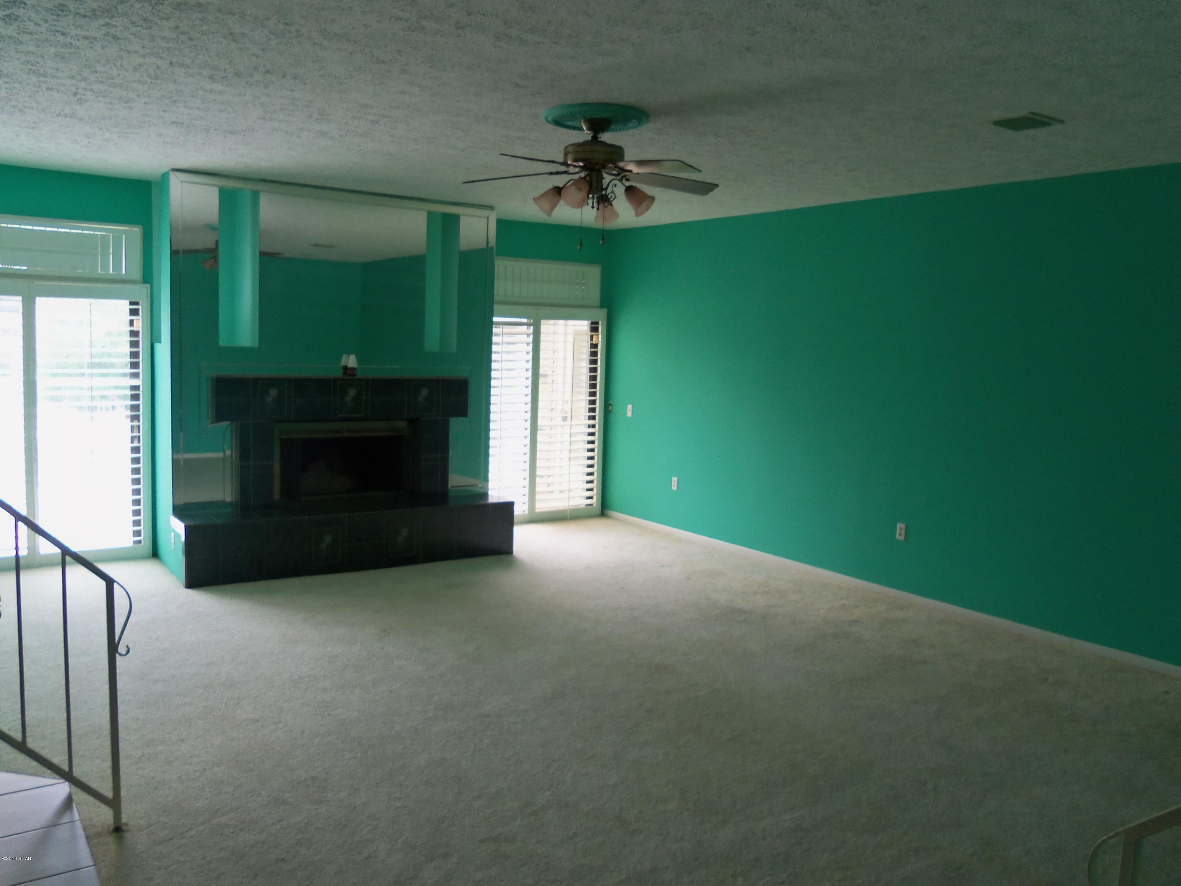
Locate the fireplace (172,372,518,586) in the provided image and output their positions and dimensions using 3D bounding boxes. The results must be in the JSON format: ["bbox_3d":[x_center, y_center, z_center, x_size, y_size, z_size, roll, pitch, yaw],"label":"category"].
[{"bbox_3d":[-1.767,0.214,7.165,2.480,1.390,0.500,-2,7,-34],"label":"fireplace"}]

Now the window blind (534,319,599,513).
[{"bbox_3d":[-0.219,-0.255,9.159,0.710,1.830,0.060,-2,7,-34],"label":"window blind"}]

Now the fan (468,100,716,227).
[{"bbox_3d":[0.011,-1.283,4.486,1.280,0.470,1.280,-2,7,-34],"label":"fan"}]

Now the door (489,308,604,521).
[{"bbox_3d":[-0.514,-0.255,8.971,1.530,2.020,0.110,-2,7,-34],"label":"door"}]

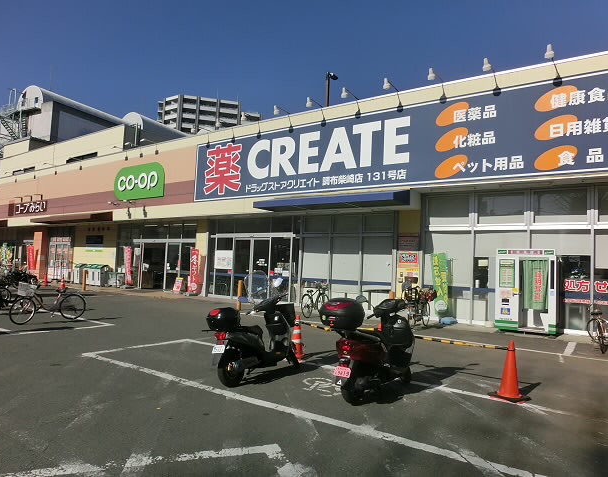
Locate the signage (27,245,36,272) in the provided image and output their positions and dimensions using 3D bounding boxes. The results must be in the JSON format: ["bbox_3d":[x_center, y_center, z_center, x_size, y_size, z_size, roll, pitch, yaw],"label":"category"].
[{"bbox_3d":[-16.375,1.202,26.500,0.550,1.650,0.060,5,-4,-35],"label":"signage"}]

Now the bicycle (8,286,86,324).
[{"bbox_3d":[-5.906,1.426,10.180,0.560,1.010,1.720,0,-4,34],"label":"bicycle"}]

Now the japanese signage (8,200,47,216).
[{"bbox_3d":[-16.888,-1.836,26.865,4.950,0.750,0.200,0,-5,34],"label":"japanese signage"}]

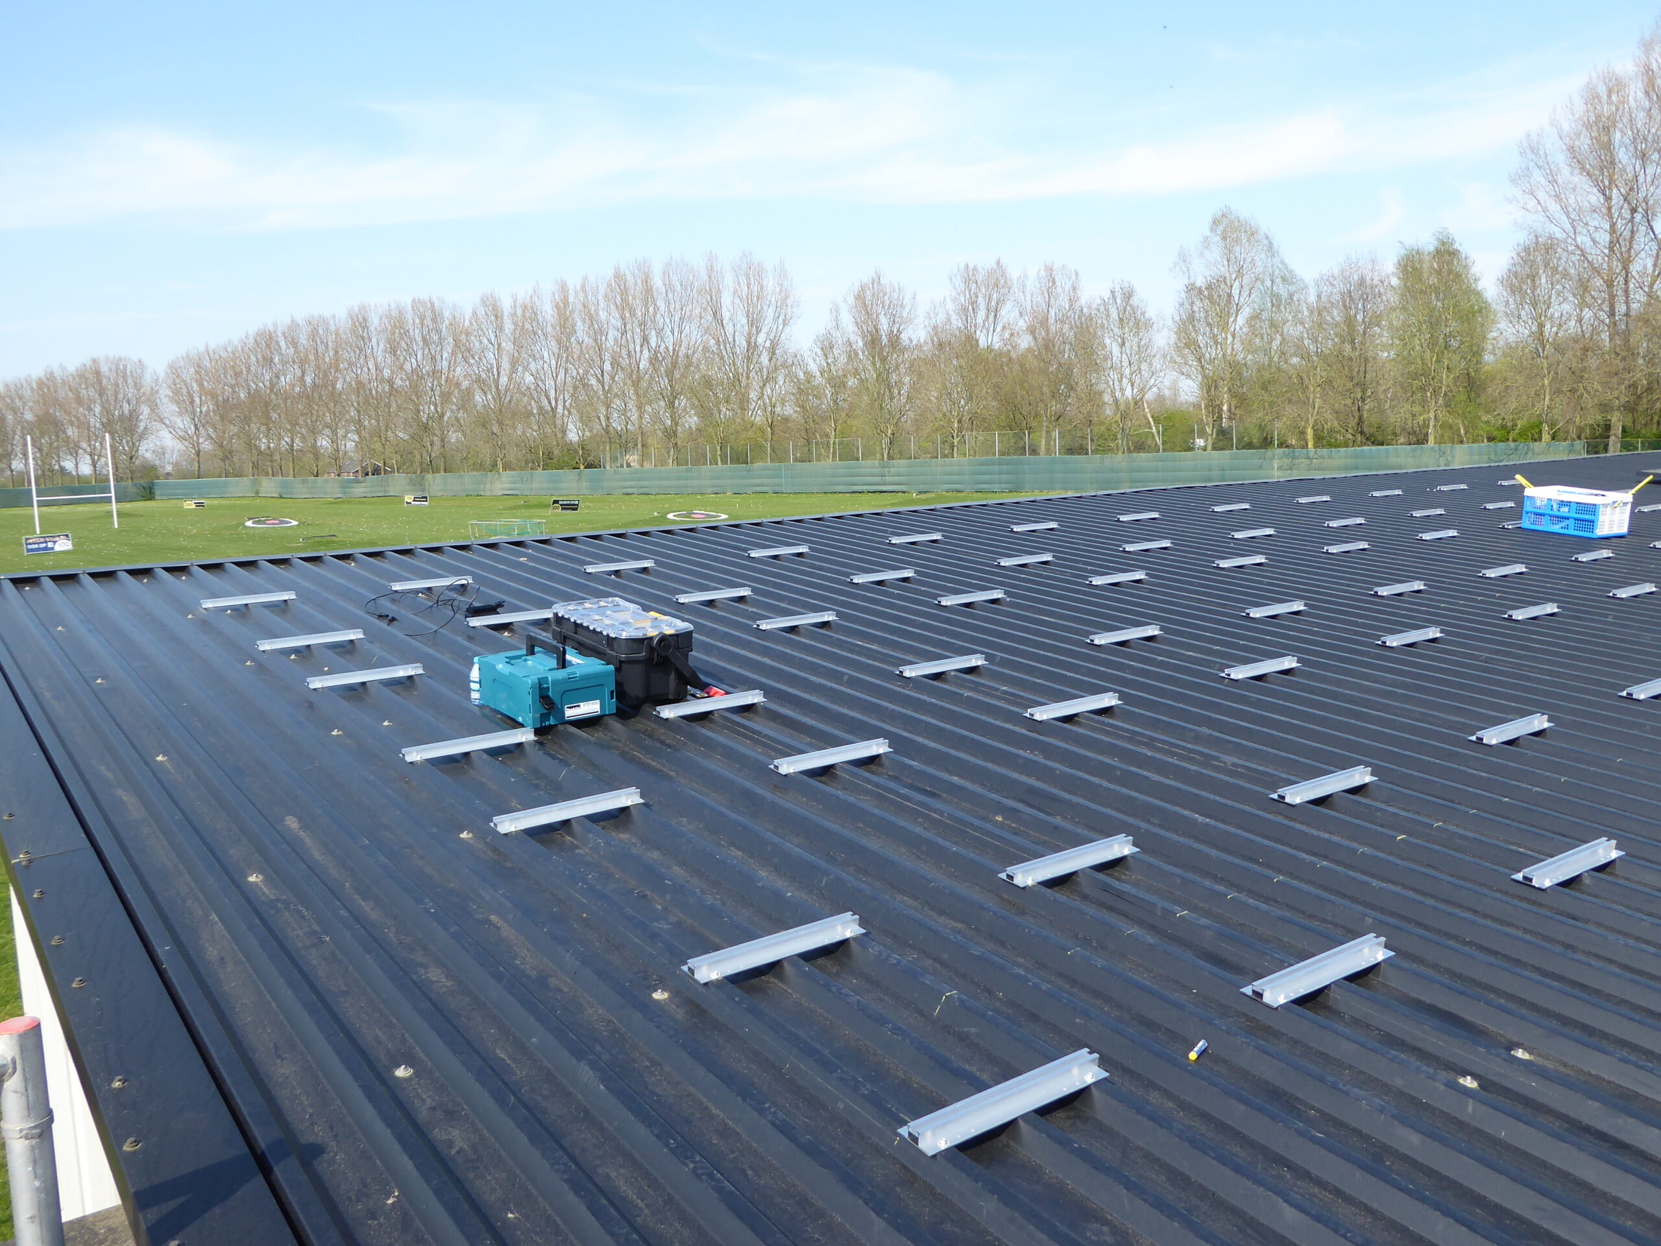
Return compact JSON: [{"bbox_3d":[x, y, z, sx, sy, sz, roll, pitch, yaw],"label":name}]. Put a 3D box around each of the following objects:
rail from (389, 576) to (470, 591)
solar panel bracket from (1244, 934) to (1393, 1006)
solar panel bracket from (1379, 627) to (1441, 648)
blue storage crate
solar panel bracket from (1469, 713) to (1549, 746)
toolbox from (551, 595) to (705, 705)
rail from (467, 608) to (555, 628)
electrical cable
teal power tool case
[{"bbox_3d":[-1.944,-0.194,6.784,0.400,0.032,0.080,-8,15,-37],"label":"rail"},{"bbox_3d":[0.971,0.679,2.754,0.402,0.026,0.079,-8,15,-36],"label":"solar panel bracket"},{"bbox_3d":[2.440,0.056,5.844,0.402,0.026,0.079,-8,15,-36],"label":"solar panel bracket"},{"bbox_3d":[5.009,-0.743,9.339,0.360,0.267,0.530,-6,13,-28],"label":"blue storage crate"},{"bbox_3d":[2.195,0.338,4.473,0.402,0.026,0.079,-8,15,-36],"label":"solar panel bracket"},{"bbox_3d":[-0.717,0.099,4.841,0.304,0.245,0.595,-7,14,-32],"label":"toolbox"},{"bbox_3d":[-1.368,-0.023,5.994,0.400,0.032,0.080,-8,15,-37],"label":"rail"},{"bbox_3d":[-1.824,-0.078,6.068,0.460,0.100,0.860,1,12,3],"label":"electrical cable"},{"bbox_3d":[-0.934,0.167,4.572,0.300,0.237,0.380,-9,15,-38],"label":"teal power tool case"}]

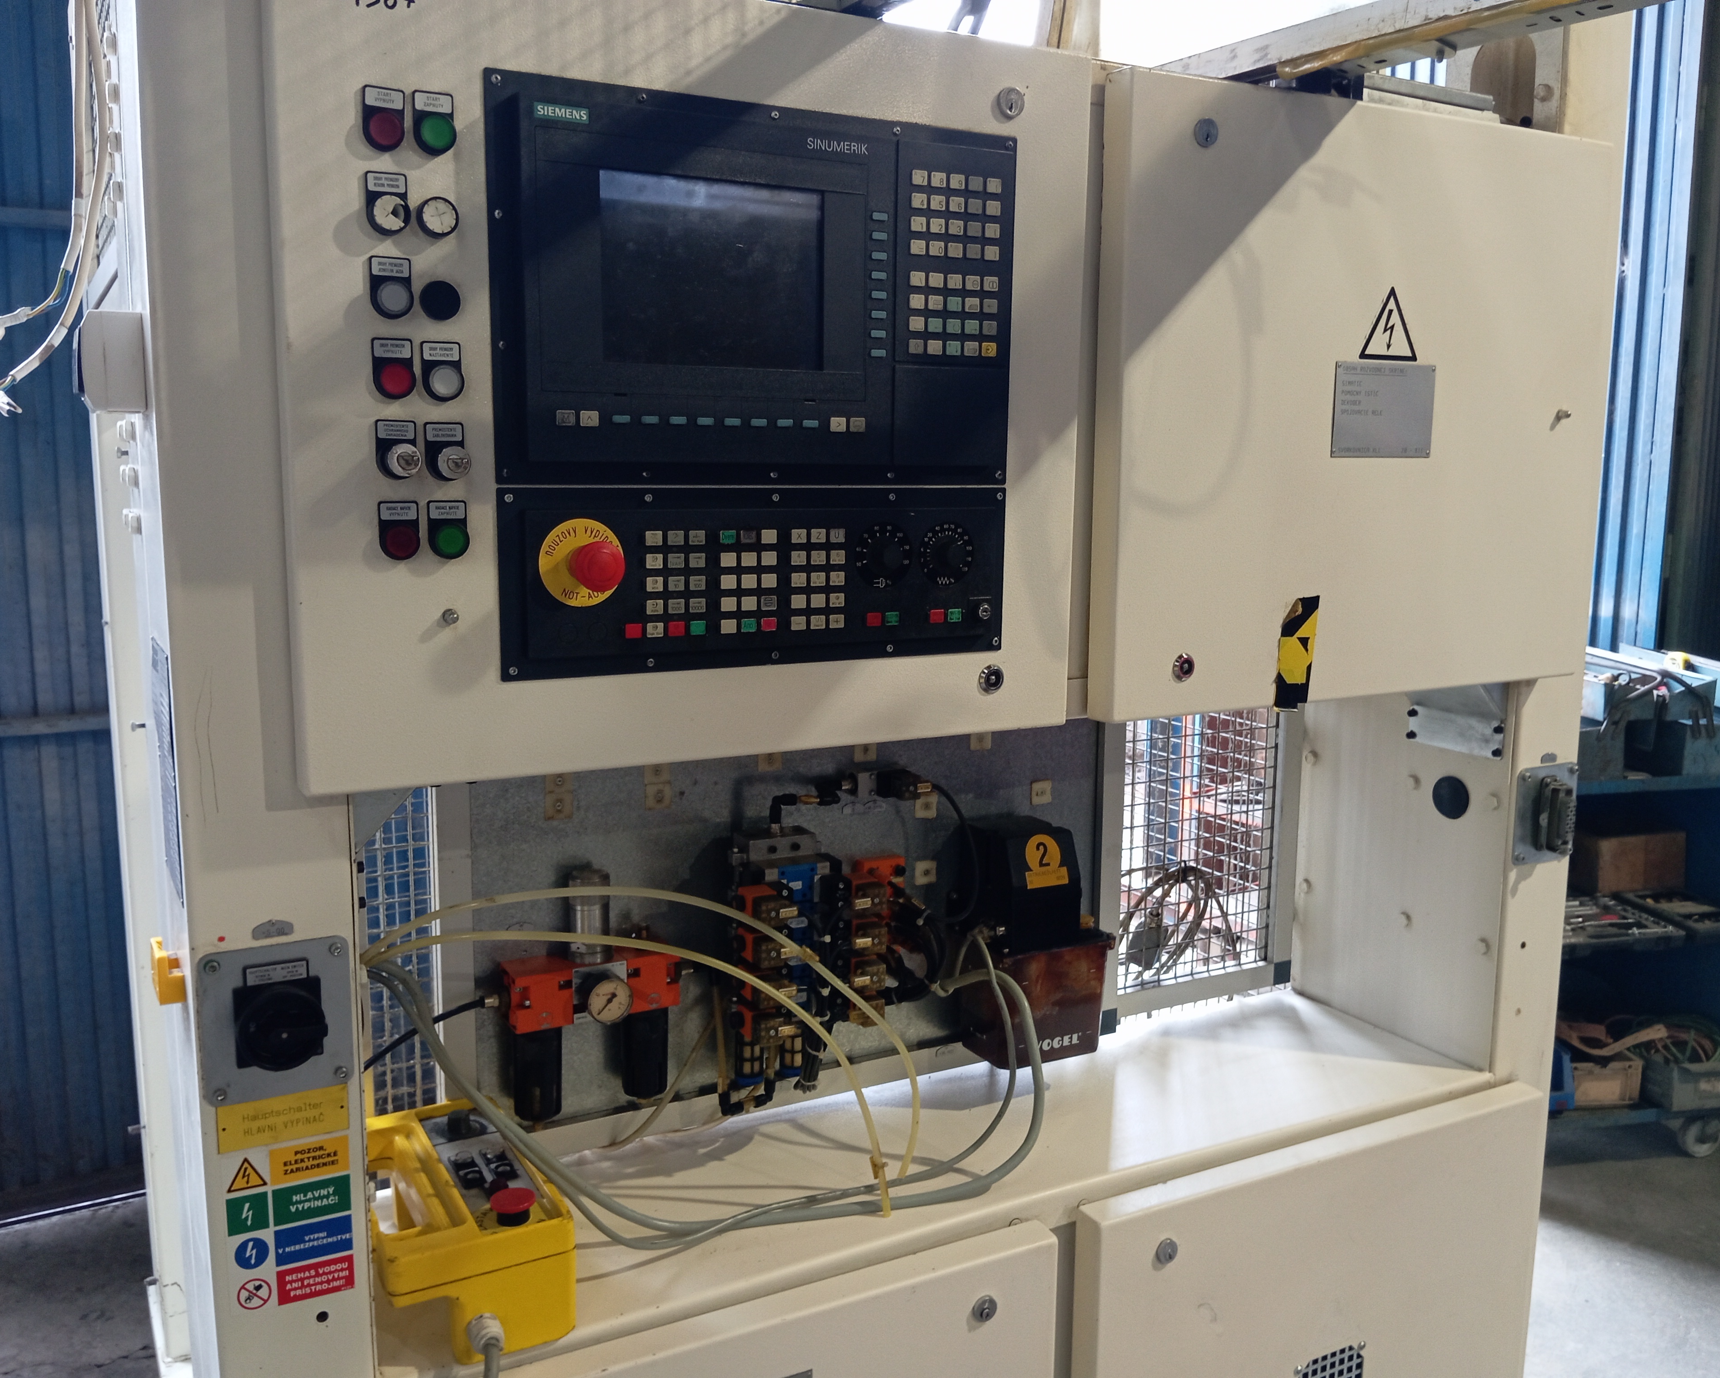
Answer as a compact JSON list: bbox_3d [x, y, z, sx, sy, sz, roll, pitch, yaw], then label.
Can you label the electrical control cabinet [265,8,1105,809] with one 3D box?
[{"bbox_3d":[-0.121,-0.258,1.286,0.716,0.630,0.110,-4,11,-28],"label":"electrical control cabinet"}]

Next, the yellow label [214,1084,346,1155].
[{"bbox_3d":[-0.467,0.349,1.204,0.100,0.041,0.003,-4,11,-28],"label":"yellow label"}]

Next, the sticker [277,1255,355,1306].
[{"bbox_3d":[-0.453,0.493,1.236,0.060,0.030,0.002,-4,11,-28],"label":"sticker"}]

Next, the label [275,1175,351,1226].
[{"bbox_3d":[-0.452,0.423,1.225,0.060,0.031,0.002,-4,11,-28],"label":"label"}]

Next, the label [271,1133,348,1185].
[{"bbox_3d":[-0.452,0.388,1.219,0.060,0.030,0.002,-4,11,-28],"label":"label"}]

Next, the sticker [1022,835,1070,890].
[{"bbox_3d":[0.222,0.206,1.776,0.061,0.063,0.002,-4,-7,-28],"label":"sticker"}]

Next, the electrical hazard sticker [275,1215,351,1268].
[{"bbox_3d":[-0.453,0.459,1.231,0.060,0.031,0.002,-4,11,-28],"label":"electrical hazard sticker"}]

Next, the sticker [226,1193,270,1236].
[{"bbox_3d":[-0.495,0.426,1.202,0.032,0.032,0.002,-4,11,-28],"label":"sticker"}]

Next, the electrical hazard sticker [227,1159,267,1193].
[{"bbox_3d":[-0.494,0.391,1.196,0.031,0.027,0.002,-4,11,-28],"label":"electrical hazard sticker"}]

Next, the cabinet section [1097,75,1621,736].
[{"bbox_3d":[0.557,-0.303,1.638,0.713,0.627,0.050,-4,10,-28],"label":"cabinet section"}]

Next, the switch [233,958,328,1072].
[{"bbox_3d":[-0.457,0.261,1.172,0.066,0.085,0.038,-4,11,-28],"label":"switch"}]

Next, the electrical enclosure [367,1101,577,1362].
[{"bbox_3d":[-0.391,0.505,1.419,0.165,0.130,0.278,-4,11,-28],"label":"electrical enclosure"}]

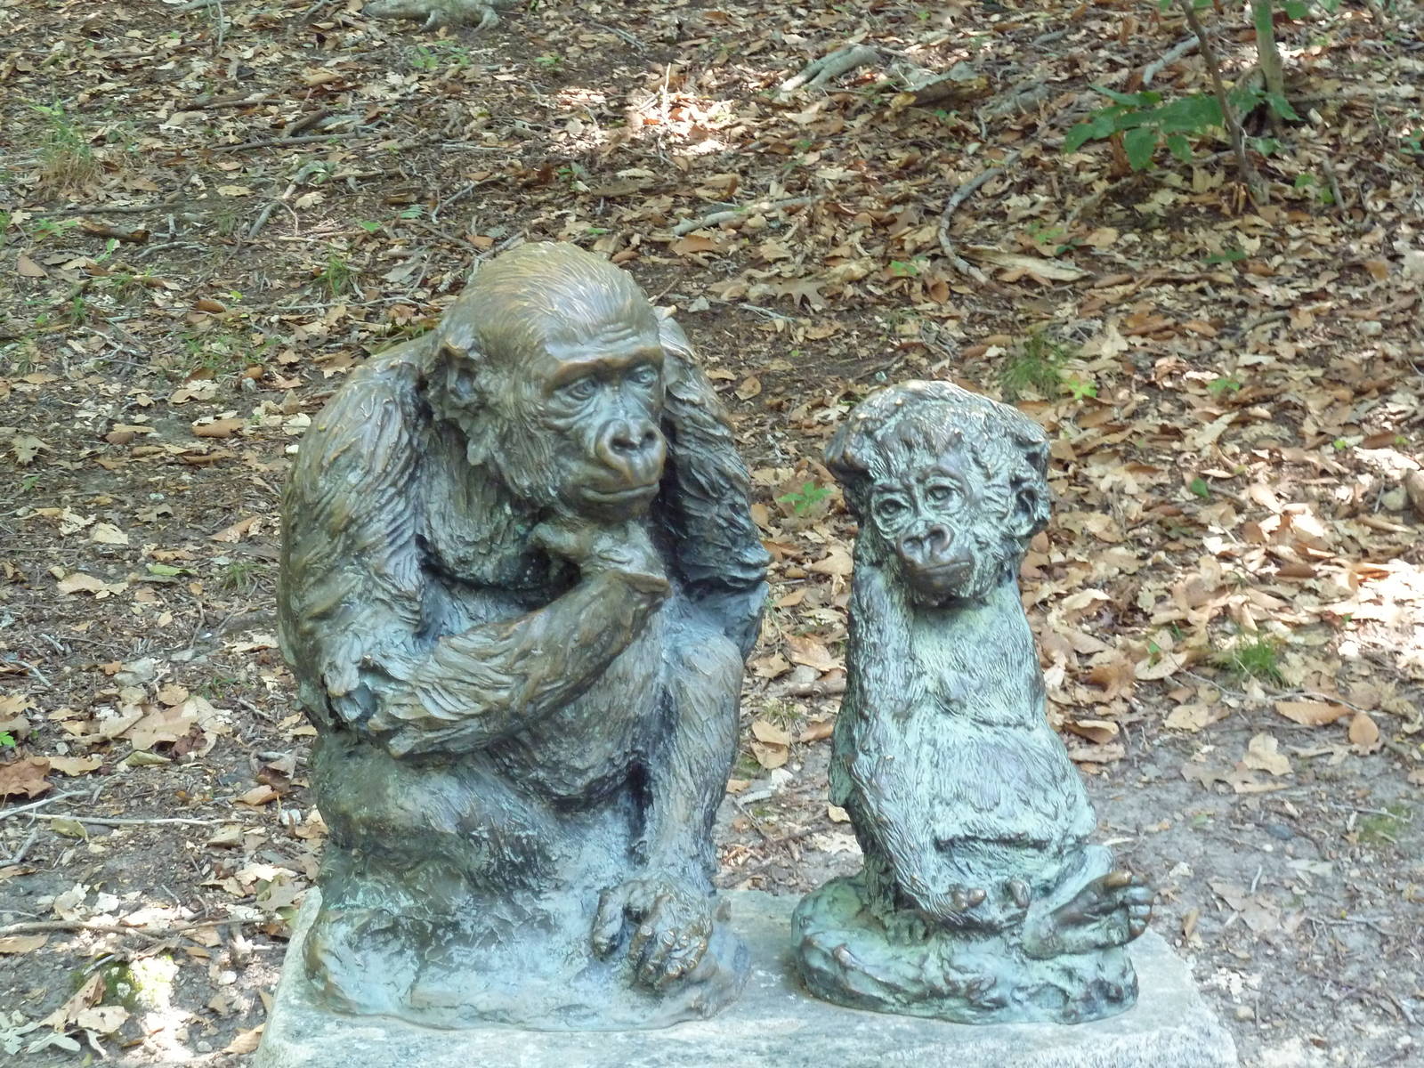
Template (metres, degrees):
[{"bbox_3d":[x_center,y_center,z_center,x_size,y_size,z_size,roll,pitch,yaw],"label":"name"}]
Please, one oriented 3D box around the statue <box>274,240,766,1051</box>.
[{"bbox_3d":[-0.210,0.072,3.287,0.530,0.810,0.500,-8,17,-27],"label":"statue"}]

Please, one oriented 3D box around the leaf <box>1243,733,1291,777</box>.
[{"bbox_3d":[0.934,0.372,4.991,0.085,0.032,0.090,0,15,0],"label":"leaf"}]

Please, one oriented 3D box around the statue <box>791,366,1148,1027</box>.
[{"bbox_3d":[0.284,0.159,3.243,0.380,0.665,0.350,-2,15,-8],"label":"statue"}]

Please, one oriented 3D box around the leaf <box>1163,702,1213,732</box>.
[{"bbox_3d":[0.859,0.332,5.346,0.084,0.018,0.064,-2,22,-5],"label":"leaf"}]

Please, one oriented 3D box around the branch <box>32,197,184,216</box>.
[{"bbox_3d":[-1.595,-0.863,7.798,0.410,0.020,0.025,-6,25,-14],"label":"branch"}]

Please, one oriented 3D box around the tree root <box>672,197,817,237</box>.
[{"bbox_3d":[0.100,-0.972,9.060,0.580,0.045,0.060,-12,19,-38],"label":"tree root"}]

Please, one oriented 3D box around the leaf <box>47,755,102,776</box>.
[{"bbox_3d":[-1.067,0.387,4.963,0.095,0.020,0.055,0,15,0],"label":"leaf"}]

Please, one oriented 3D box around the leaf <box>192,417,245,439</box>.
[{"bbox_3d":[-1.000,-0.214,6.000,0.106,0.025,0.050,0,23,0],"label":"leaf"}]

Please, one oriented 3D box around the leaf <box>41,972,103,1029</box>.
[{"bbox_3d":[-0.707,0.515,3.271,0.038,0.025,0.100,11,25,26],"label":"leaf"}]

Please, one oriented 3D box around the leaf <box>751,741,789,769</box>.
[{"bbox_3d":[0.101,0.388,5.231,0.063,0.017,0.065,0,22,0],"label":"leaf"}]

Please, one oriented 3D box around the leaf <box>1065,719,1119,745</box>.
[{"bbox_3d":[0.680,0.354,5.301,0.092,0.030,0.042,3,20,8],"label":"leaf"}]

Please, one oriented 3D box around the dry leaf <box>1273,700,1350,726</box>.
[{"bbox_3d":[0.973,0.290,4.800,0.122,0.022,0.058,0,23,0],"label":"dry leaf"}]

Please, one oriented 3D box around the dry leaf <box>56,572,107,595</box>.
[{"bbox_3d":[-1.106,0.088,5.200,0.090,0.020,0.055,0,23,0],"label":"dry leaf"}]

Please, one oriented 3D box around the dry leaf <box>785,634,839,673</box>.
[{"bbox_3d":[0.187,0.218,5.444,0.105,0.035,0.085,0,15,0],"label":"dry leaf"}]

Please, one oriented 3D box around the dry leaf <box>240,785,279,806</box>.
[{"bbox_3d":[-0.780,0.450,5.105,0.068,0.020,0.036,-4,20,-11],"label":"dry leaf"}]

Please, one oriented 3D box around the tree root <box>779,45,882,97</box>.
[{"bbox_3d":[0.355,-1.386,8.872,0.360,0.080,0.130,-20,32,-35],"label":"tree root"}]

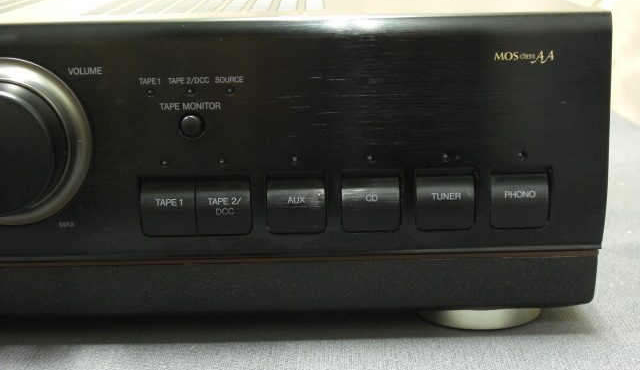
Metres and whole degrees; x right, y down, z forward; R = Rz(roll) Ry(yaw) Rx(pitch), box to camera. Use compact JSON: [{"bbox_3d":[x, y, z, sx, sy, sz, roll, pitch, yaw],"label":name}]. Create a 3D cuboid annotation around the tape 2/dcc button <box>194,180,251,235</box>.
[{"bbox_3d":[-0.038,0.009,0.463,0.019,0.020,0.008,-1,13,0],"label":"tape 2/dcc button"}]

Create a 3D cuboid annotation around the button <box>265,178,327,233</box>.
[{"bbox_3d":[-0.009,0.008,0.463,0.022,0.020,0.008,-1,13,0],"label":"button"}]

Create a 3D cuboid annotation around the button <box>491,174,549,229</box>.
[{"bbox_3d":[0.078,0.006,0.464,0.021,0.020,0.008,-1,13,0],"label":"button"}]

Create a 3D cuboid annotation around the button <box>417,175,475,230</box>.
[{"bbox_3d":[0.049,0.007,0.463,0.021,0.019,0.008,-1,13,0],"label":"button"}]

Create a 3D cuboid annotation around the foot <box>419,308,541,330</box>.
[{"bbox_3d":[0.069,0.048,0.514,0.053,0.013,0.053,-1,13,0],"label":"foot"}]

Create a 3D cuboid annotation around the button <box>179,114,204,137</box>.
[{"bbox_3d":[-0.049,-0.023,0.452,0.008,0.008,0.005,-1,13,0],"label":"button"}]

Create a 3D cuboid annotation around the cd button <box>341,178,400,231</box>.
[{"bbox_3d":[0.020,0.008,0.463,0.022,0.019,0.008,-1,13,0],"label":"cd button"}]

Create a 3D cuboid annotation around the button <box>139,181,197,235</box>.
[{"bbox_3d":[-0.059,0.009,0.463,0.020,0.019,0.008,-1,13,0],"label":"button"}]

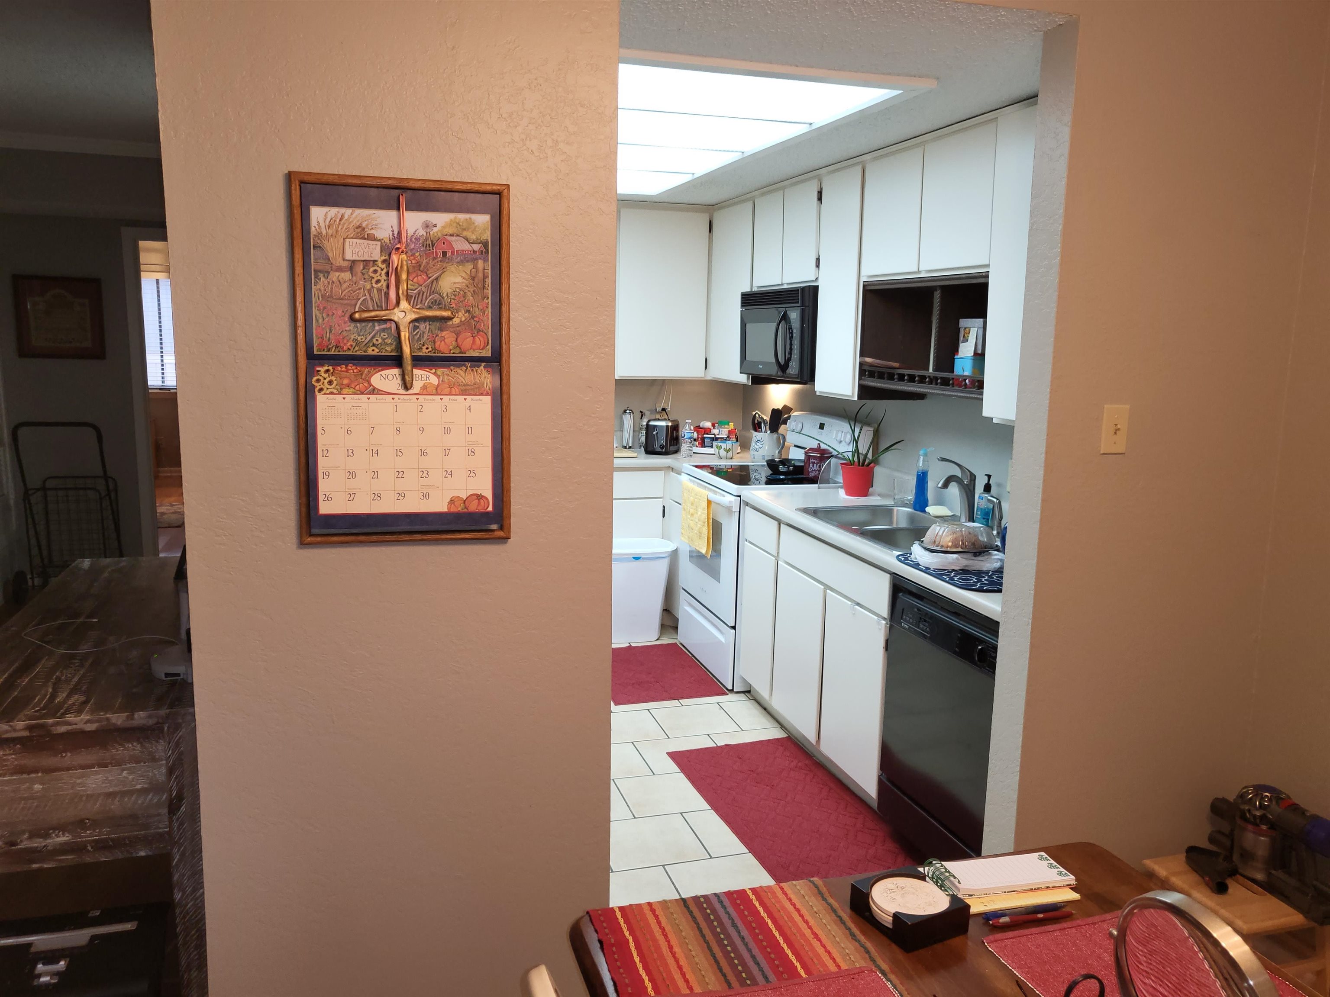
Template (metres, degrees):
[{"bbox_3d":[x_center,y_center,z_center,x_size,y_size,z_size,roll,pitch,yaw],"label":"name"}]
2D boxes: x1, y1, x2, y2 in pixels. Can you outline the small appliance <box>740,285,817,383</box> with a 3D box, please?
[{"bbox_3d":[0.636,-0.736,4.498,0.368,0.402,0.755,-2,10,-17],"label":"small appliance"}]

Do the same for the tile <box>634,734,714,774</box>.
[{"bbox_3d":[0.066,0.967,3.759,0.305,0.012,0.305,-2,10,-17],"label":"tile"}]

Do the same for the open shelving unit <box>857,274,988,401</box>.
[{"bbox_3d":[0.993,-0.530,3.419,0.300,0.433,0.790,-2,10,-17],"label":"open shelving unit"}]

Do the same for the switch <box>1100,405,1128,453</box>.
[{"bbox_3d":[1.035,-0.156,2.286,0.071,0.115,0.014,-2,10,-17],"label":"switch"}]

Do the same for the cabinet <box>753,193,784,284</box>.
[{"bbox_3d":[0.601,-1.184,4.615,0.300,0.405,0.365,-2,10,-17],"label":"cabinet"}]

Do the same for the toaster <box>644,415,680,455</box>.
[{"bbox_3d":[-0.008,-0.329,5.348,0.142,0.180,0.225,4,10,18],"label":"toaster"}]

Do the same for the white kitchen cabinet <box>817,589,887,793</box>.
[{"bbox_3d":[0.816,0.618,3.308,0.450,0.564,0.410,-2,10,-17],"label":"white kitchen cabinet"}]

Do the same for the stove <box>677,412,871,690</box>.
[{"bbox_3d":[0.472,0.226,4.684,0.680,1.190,0.761,-2,10,-17],"label":"stove"}]

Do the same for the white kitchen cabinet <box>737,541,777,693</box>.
[{"bbox_3d":[0.641,0.479,4.105,0.560,0.575,0.320,-2,10,-17],"label":"white kitchen cabinet"}]

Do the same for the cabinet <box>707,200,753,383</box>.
[{"bbox_3d":[0.484,-1.045,5.144,0.329,0.875,0.575,-2,10,-17],"label":"cabinet"}]

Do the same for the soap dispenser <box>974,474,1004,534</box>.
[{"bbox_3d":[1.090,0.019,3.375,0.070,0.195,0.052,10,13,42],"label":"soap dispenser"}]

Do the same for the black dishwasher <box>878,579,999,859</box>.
[{"bbox_3d":[1.035,0.676,2.847,0.585,0.850,0.612,-2,10,-17],"label":"black dishwasher"}]

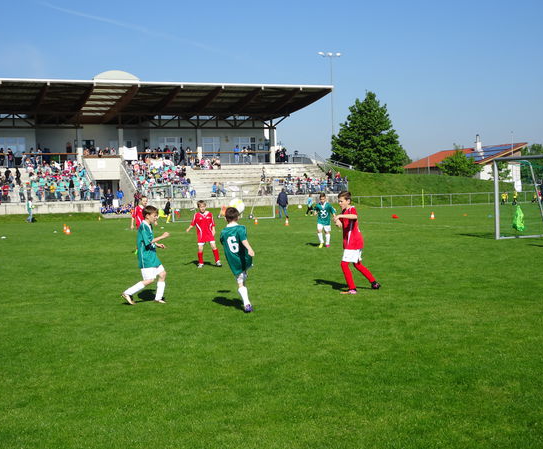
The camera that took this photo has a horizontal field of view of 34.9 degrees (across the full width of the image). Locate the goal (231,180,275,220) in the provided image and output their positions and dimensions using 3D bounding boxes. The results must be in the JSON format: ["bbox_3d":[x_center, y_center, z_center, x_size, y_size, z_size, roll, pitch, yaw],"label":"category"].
[{"bbox_3d":[-1.449,-1.364,49.451,1.400,2.050,5.100,-3,2,-22],"label":"goal"}]

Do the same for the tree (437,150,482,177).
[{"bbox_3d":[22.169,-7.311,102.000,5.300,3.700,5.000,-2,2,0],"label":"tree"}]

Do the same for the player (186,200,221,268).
[{"bbox_3d":[-1.312,0.170,16.657,0.600,1.290,0.380,-2,2,-6],"label":"player"}]

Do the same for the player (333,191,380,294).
[{"bbox_3d":[1.149,0.231,11.678,0.580,1.380,0.450,-2,2,6],"label":"player"}]

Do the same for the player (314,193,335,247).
[{"bbox_3d":[1.316,-0.103,21.203,0.530,1.360,0.360,-2,2,7],"label":"player"}]

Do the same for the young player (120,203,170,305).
[{"bbox_3d":[-1.661,0.388,11.245,0.540,1.270,0.450,-1,2,12],"label":"young player"}]

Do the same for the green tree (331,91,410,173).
[{"bbox_3d":[10.873,-10.159,95.000,8.500,8.900,8.300,-2,2,0],"label":"green tree"}]

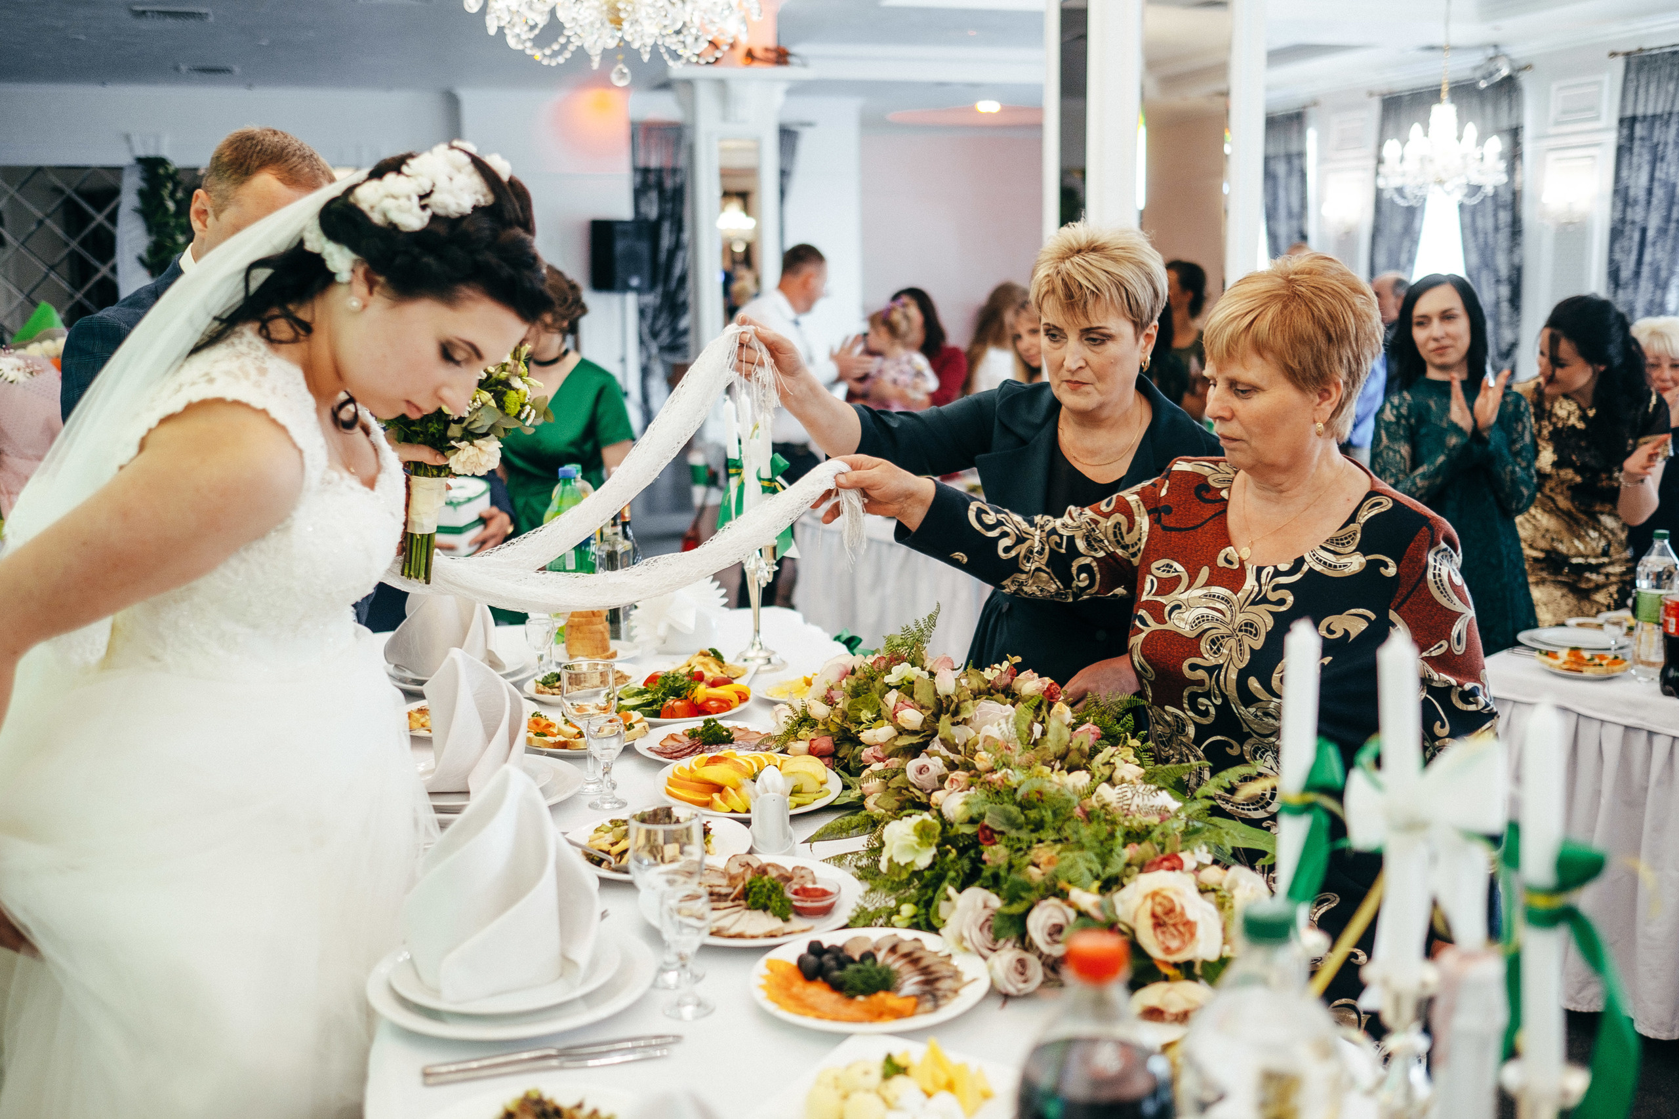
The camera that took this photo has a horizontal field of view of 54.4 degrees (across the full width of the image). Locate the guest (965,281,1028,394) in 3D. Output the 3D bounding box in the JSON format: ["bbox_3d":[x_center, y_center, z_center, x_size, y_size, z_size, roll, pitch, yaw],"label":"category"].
[{"bbox_3d":[0.563,-0.239,5.758,0.320,1.520,0.440,-6,12,-25],"label":"guest"}]

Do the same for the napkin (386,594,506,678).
[{"bbox_3d":[-0.710,0.101,2.950,0.190,0.170,0.150,2,11,15],"label":"napkin"}]

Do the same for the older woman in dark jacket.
[{"bbox_3d":[0.234,0.356,2.198,0.520,1.580,0.720,7,13,37],"label":"older woman in dark jacket"}]

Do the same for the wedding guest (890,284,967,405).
[{"bbox_3d":[0.275,-0.227,6.296,0.470,1.620,0.380,4,11,23],"label":"wedding guest"}]

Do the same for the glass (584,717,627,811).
[{"bbox_3d":[-0.323,0.282,2.256,0.052,0.117,0.052,-1,11,0],"label":"glass"}]

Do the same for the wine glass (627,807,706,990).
[{"bbox_3d":[-0.165,0.329,1.590,0.074,0.165,0.074,0,11,0],"label":"wine glass"}]

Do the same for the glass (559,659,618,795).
[{"bbox_3d":[-0.353,0.240,2.317,0.079,0.177,0.079,-1,11,0],"label":"glass"}]

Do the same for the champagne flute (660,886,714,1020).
[{"bbox_3d":[-0.148,0.386,1.597,0.054,0.118,0.054,-1,10,0],"label":"champagne flute"}]

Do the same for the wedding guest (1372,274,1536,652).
[{"bbox_3d":[1.542,0.105,4.207,0.440,1.660,0.330,3,11,19],"label":"wedding guest"}]

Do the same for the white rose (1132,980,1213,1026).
[{"bbox_3d":[0.314,0.419,1.530,0.085,0.060,0.075,1,10,11],"label":"white rose"}]

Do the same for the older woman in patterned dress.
[{"bbox_3d":[0.395,0.458,1.900,0.640,1.600,0.540,-8,13,-34],"label":"older woman in patterned dress"}]

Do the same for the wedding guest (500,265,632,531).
[{"bbox_3d":[-0.750,0.012,4.378,0.480,1.570,0.330,4,12,21],"label":"wedding guest"}]

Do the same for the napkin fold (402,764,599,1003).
[{"bbox_3d":[-0.338,0.310,1.617,0.185,0.215,0.150,-3,10,-11],"label":"napkin fold"}]

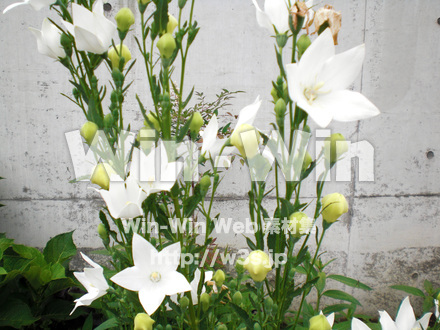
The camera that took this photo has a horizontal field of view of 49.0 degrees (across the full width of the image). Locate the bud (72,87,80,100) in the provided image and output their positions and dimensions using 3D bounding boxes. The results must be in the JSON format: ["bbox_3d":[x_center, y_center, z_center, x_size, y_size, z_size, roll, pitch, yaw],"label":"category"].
[{"bbox_3d":[-0.158,-0.079,0.530,0.007,0.015,0.007,-16,13,0],"label":"bud"}]

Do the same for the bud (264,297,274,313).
[{"bbox_3d":[0.059,0.168,0.580,0.011,0.020,0.011,0,13,0],"label":"bud"}]

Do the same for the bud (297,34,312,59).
[{"bbox_3d":[0.087,-0.123,0.500,0.015,0.025,0.015,10,13,0],"label":"bud"}]

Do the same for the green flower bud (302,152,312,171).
[{"bbox_3d":[0.090,-0.005,0.510,0.017,0.024,0.017,6,9,-1],"label":"green flower bud"}]

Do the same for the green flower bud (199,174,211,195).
[{"bbox_3d":[-0.017,0.022,0.550,0.012,0.023,0.012,12,13,0],"label":"green flower bud"}]

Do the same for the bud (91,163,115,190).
[{"bbox_3d":[-0.123,0.012,0.510,0.026,0.030,0.026,-11,-12,-2],"label":"bud"}]

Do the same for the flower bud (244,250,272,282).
[{"bbox_3d":[0.037,0.097,0.460,0.026,0.029,0.026,0,37,0],"label":"flower bud"}]

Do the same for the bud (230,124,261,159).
[{"bbox_3d":[0.025,-0.023,0.470,0.028,0.028,0.033,-30,64,-12],"label":"bud"}]

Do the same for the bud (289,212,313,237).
[{"bbox_3d":[0.081,0.061,0.490,0.022,0.025,0.022,0,12,0],"label":"bud"}]

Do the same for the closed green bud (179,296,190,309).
[{"bbox_3d":[-0.041,0.162,0.570,0.012,0.015,0.012,5,13,0],"label":"closed green bud"}]

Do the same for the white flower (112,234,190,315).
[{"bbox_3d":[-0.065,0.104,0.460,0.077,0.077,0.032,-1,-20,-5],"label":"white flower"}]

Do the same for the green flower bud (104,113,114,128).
[{"bbox_3d":[-0.121,-0.049,0.530,0.010,0.018,0.010,3,13,0],"label":"green flower bud"}]

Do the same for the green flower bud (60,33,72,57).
[{"bbox_3d":[-0.162,-0.127,0.510,0.012,0.025,0.012,-16,13,0],"label":"green flower bud"}]

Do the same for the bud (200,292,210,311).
[{"bbox_3d":[-0.017,0.162,0.570,0.011,0.024,0.011,-3,13,0],"label":"bud"}]

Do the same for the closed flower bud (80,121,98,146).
[{"bbox_3d":[-0.138,-0.034,0.510,0.018,0.024,0.018,-14,9,3],"label":"closed flower bud"}]

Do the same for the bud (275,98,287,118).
[{"bbox_3d":[0.063,-0.059,0.500,0.012,0.021,0.012,0,13,0],"label":"bud"}]

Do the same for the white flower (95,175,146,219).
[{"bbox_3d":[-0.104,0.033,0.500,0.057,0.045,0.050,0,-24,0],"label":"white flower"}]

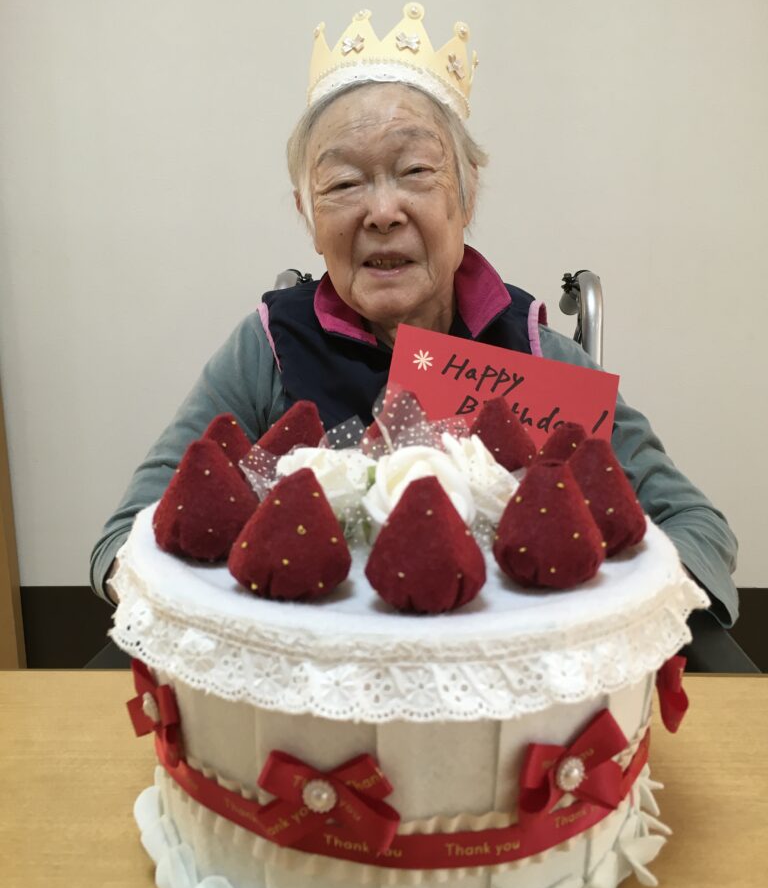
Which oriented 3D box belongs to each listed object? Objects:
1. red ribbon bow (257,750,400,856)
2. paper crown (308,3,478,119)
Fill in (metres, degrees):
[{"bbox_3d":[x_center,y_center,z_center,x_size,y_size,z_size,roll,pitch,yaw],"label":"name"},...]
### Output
[{"bbox_3d":[-0.024,0.157,0.377,0.061,0.043,0.023,3,13,13],"label":"red ribbon bow"},{"bbox_3d":[0.006,-0.350,0.820,0.156,0.068,0.152,2,-3,0],"label":"paper crown"}]

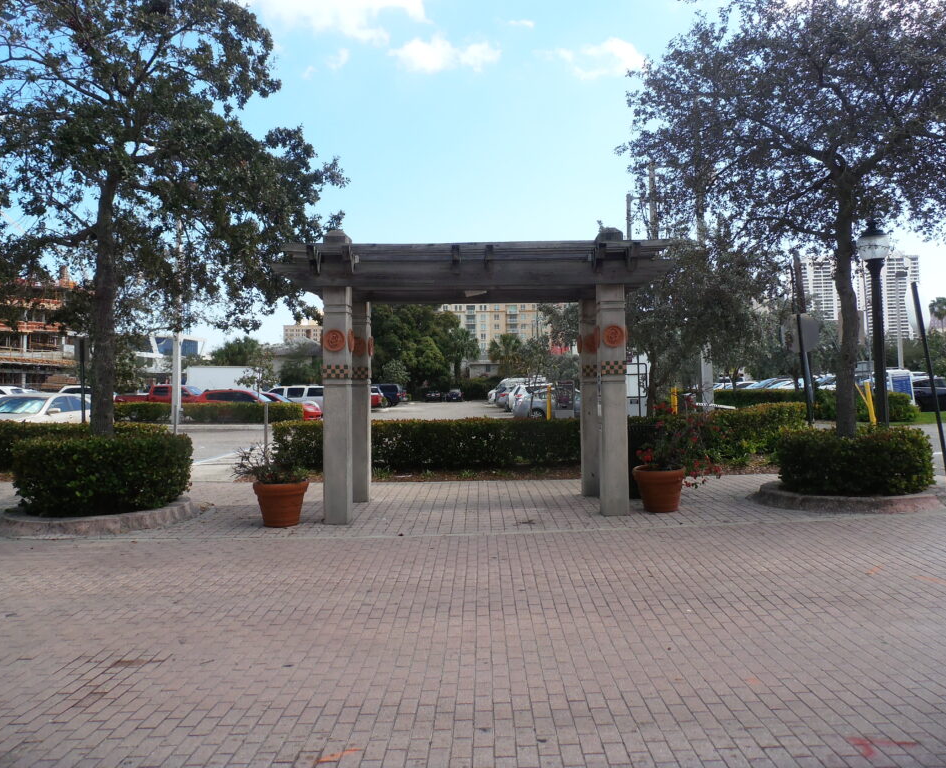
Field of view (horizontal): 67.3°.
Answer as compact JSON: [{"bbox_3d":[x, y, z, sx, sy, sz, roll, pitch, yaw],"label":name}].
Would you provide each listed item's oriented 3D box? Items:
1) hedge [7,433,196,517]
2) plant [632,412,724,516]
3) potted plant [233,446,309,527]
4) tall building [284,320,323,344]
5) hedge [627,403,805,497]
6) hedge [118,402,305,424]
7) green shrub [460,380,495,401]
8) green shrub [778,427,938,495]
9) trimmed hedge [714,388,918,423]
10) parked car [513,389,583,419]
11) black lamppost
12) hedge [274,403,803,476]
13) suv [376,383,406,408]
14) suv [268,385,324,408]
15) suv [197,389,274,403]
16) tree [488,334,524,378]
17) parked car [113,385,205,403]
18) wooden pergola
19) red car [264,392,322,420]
[{"bbox_3d":[-4.980,1.130,9.600,2.250,0.940,2.100,-1,-1,0],"label":"hedge"},{"bbox_3d":[2.610,0.960,9.050,1.100,1.300,0.950,-1,-1,0],"label":"plant"},{"bbox_3d":[-2.450,1.220,8.580,0.900,0.950,0.820,-1,-1,0],"label":"potted plant"},{"bbox_3d":[-119.000,-20.000,512.000,36.000,48.000,25.000,-1,-1,0],"label":"tall building"},{"bbox_3d":[4.950,1.000,14.200,3.800,1.150,1.400,-1,-1,-9],"label":"hedge"},{"bbox_3d":[-11.300,1.200,30.400,8.100,0.900,1.100,-1,-1,0],"label":"hedge"},{"bbox_3d":[0.400,0.620,81.000,4.000,2.500,2.800,-1,-1,1],"label":"green shrub"},{"bbox_3d":[5.550,1.080,10.350,2.100,0.830,2.000,-1,-1,0],"label":"green shrub"},{"bbox_3d":[12.400,0.780,25.900,7.400,1.120,1.400,-1,-1,1],"label":"trimmed hedge"},{"bbox_3d":[4.100,1.000,31.400,4.700,1.460,1.820,-1,-1,0],"label":"parked car"},{"bbox_3d":[6.570,-0.540,11.500,0.490,4.200,0.490,-1,-1,0],"label":"black lamppost"},{"bbox_3d":[1.200,0.970,13.400,9.900,1.150,1.150,-1,-1,1],"label":"hedge"},{"bbox_3d":[-8.100,0.990,55.500,5.000,1.920,1.950,-1,-1,0],"label":"suv"},{"bbox_3d":[-9.200,0.970,36.500,5.000,1.850,1.950,-1,-1,0],"label":"suv"},{"bbox_3d":[-10.500,1.120,33.000,4.600,1.580,1.850,-1,-1,5],"label":"suv"},{"bbox_3d":[3.850,-2.000,84.000,4.200,7.700,4.200,-1,-1,1],"label":"tree"},{"bbox_3d":[-15.100,1.000,36.000,5.600,1.880,1.950,-1,-1,0],"label":"parked car"},{"bbox_3d":[0.020,-0.130,9.200,4.650,3.470,2.300,-1,-1,1],"label":"wooden pergola"},{"bbox_3d":[-9.700,1.130,35.600,4.500,1.430,1.800,-1,-1,7],"label":"red car"}]

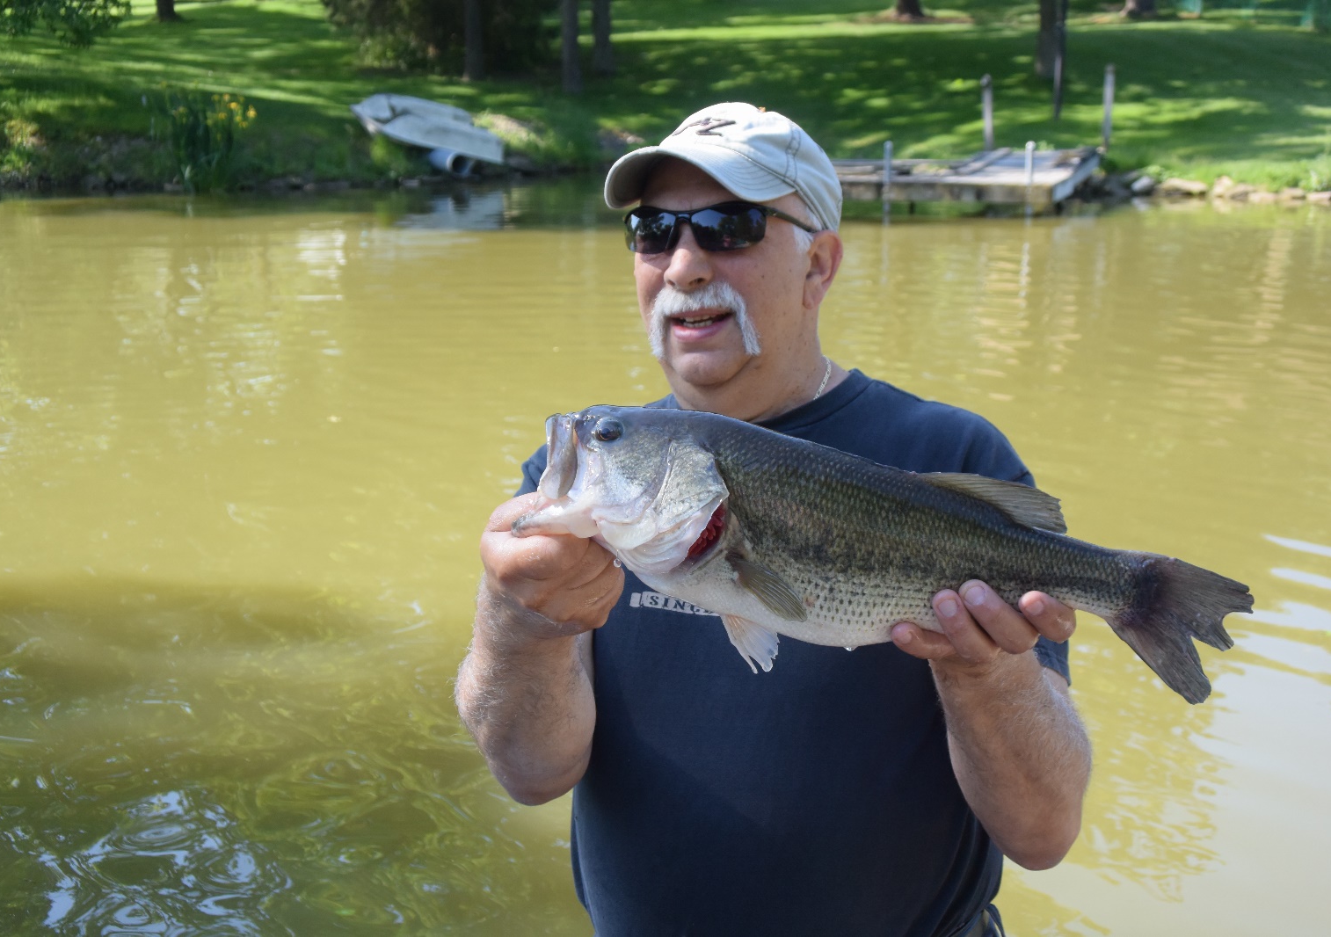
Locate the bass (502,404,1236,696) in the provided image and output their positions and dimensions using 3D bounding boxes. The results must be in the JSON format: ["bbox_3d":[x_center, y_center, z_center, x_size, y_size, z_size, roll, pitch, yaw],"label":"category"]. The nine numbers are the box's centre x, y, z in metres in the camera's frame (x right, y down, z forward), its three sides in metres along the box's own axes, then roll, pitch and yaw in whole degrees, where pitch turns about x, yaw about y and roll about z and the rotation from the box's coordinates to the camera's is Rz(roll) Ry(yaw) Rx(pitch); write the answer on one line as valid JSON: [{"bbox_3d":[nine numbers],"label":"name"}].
[{"bbox_3d":[0.163,0.080,1.440,0.555,0.180,0.100,13,7,-3],"label":"bass"}]

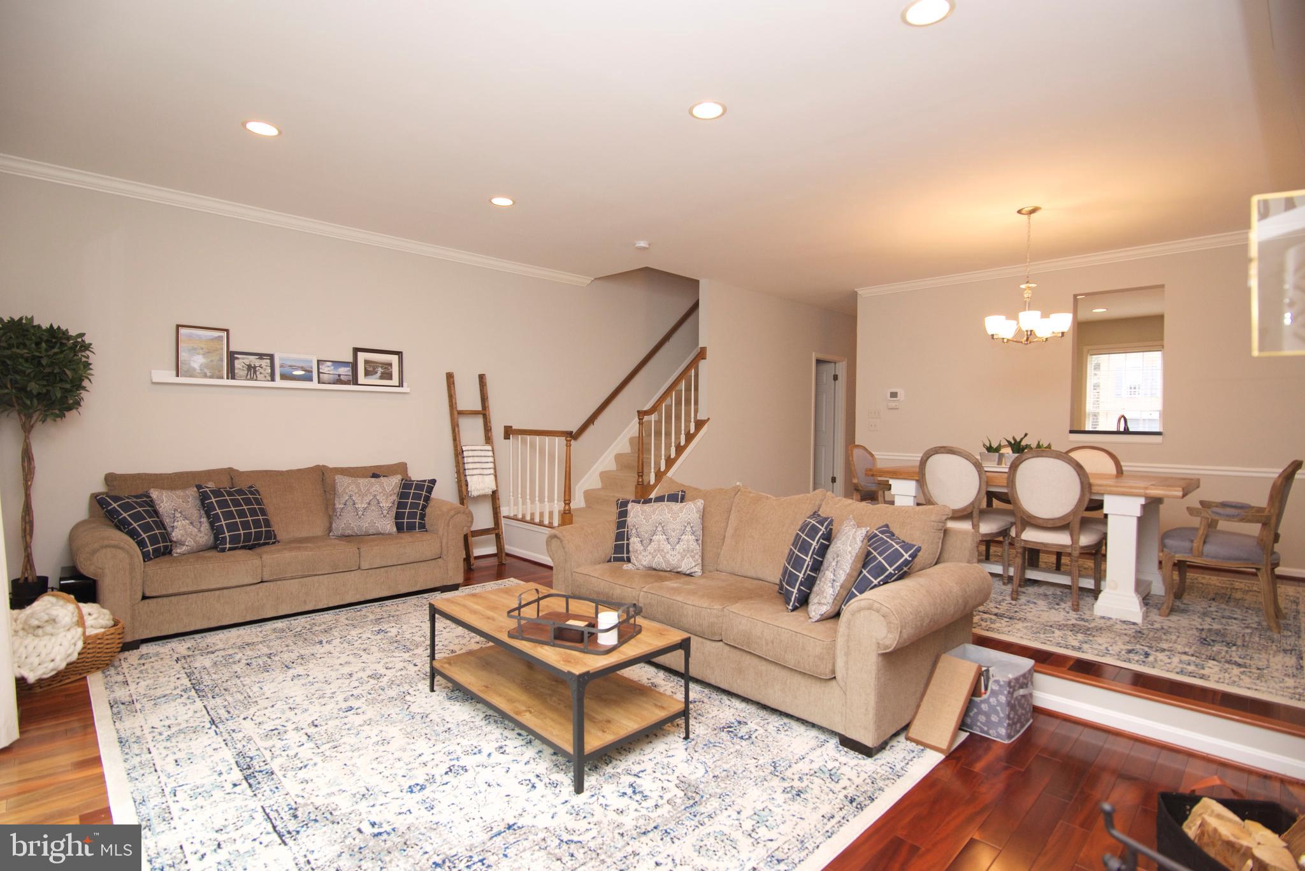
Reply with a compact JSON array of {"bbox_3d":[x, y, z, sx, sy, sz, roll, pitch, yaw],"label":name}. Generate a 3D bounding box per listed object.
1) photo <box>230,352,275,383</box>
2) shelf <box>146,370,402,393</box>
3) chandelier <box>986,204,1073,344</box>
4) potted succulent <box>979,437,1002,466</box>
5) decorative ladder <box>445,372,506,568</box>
[{"bbox_3d":[-3.049,-0.513,4.702,0.291,0.235,0.020,0,-5,-43],"label":"photo"},{"bbox_3d":[-2.839,-0.414,4.920,1.810,0.095,0.100,-1,2,-45],"label":"shelf"},{"bbox_3d":[2.745,-1.152,4.504,0.550,0.968,0.550,0,2,-43],"label":"chandelier"},{"bbox_3d":[2.606,0.129,4.750,0.135,0.206,0.135,-1,2,-45],"label":"potted succulent"},{"bbox_3d":[-1.684,0.318,5.868,0.400,1.850,0.090,-2,-7,-45],"label":"decorative ladder"}]

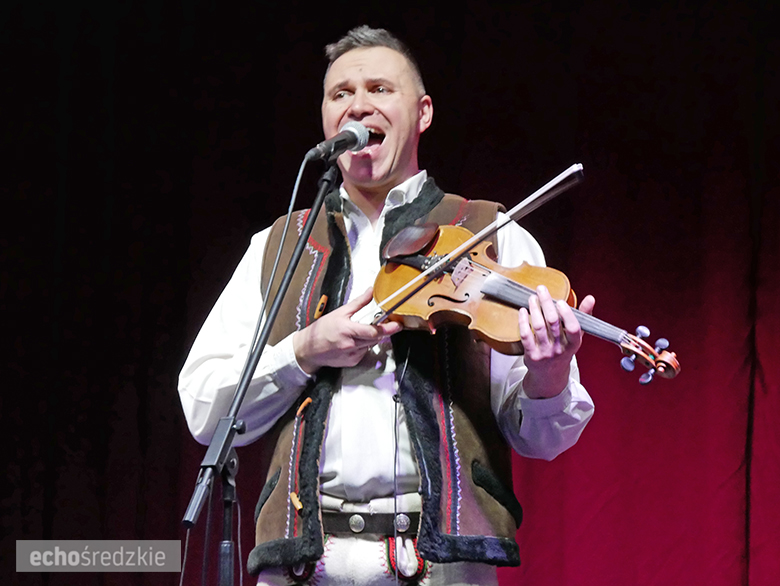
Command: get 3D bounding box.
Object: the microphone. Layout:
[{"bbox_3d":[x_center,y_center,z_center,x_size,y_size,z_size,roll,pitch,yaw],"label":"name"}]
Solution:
[{"bbox_3d":[-0.086,-0.245,5.910,0.052,0.052,0.185,-3,8,25],"label":"microphone"}]

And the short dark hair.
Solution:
[{"bbox_3d":[-0.024,-0.376,6.070,0.168,0.150,0.200,-2,-12,22],"label":"short dark hair"}]

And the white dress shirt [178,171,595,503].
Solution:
[{"bbox_3d":[-0.006,0.075,6.000,0.660,0.570,0.400,-1,-6,14],"label":"white dress shirt"}]

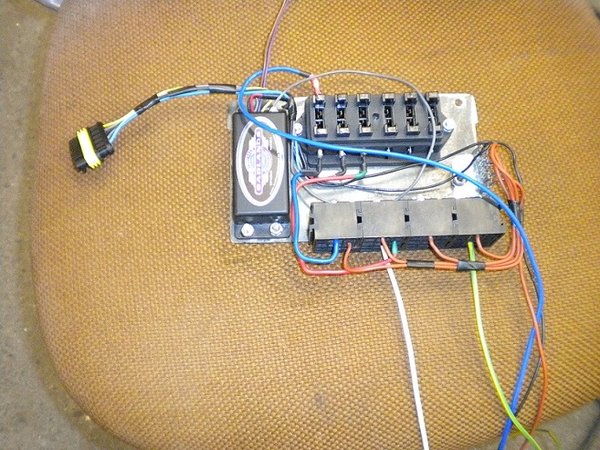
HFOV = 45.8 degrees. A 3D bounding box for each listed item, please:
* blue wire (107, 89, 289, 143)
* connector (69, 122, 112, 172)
[{"bbox_3d":[-0.073,-0.083,0.497,0.129,0.019,0.027,-11,71,-4],"label":"blue wire"},{"bbox_3d":[-0.145,-0.054,0.496,0.028,0.015,0.027,-29,73,-9],"label":"connector"}]

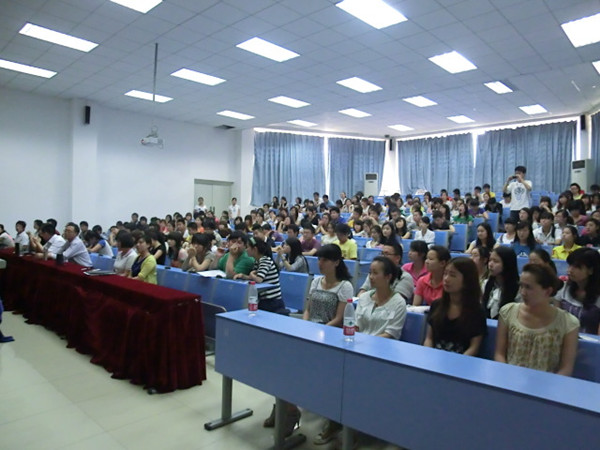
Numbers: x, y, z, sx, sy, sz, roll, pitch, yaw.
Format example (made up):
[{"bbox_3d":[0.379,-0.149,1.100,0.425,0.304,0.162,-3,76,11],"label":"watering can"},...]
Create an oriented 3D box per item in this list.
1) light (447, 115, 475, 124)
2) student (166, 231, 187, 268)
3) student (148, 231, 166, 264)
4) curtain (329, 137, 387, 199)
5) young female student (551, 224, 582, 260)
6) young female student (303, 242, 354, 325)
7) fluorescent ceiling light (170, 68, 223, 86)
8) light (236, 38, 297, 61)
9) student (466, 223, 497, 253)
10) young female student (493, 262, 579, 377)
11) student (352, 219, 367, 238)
[{"bbox_3d":[5.839,-3.810,15.050,0.600,0.070,1.200,2,2,43],"label":"light"},{"bbox_3d":[-1.817,0.687,6.096,0.430,1.189,0.700,2,2,43],"label":"student"},{"bbox_3d":[-2.054,0.642,5.865,0.460,1.140,0.680,2,2,43],"label":"student"},{"bbox_3d":[2.450,-2.209,17.849,2.630,2.930,0.180,0,2,-17],"label":"curtain"},{"bbox_3d":[3.213,0.598,5.016,0.450,1.179,0.680,2,2,43],"label":"young female student"},{"bbox_3d":[0.077,0.744,2.823,0.440,1.210,0.650,2,3,43],"label":"young female student"},{"bbox_3d":[-2.340,-3.472,9.773,0.600,0.070,1.200,2,2,43],"label":"fluorescent ceiling light"},{"bbox_3d":[-0.580,-3.413,8.142,0.600,0.070,1.200,2,2,43],"label":"light"},{"bbox_3d":[2.313,0.557,5.309,0.460,1.150,0.680,2,2,43],"label":"student"},{"bbox_3d":[1.040,0.790,1.922,0.450,1.190,0.650,2,3,43],"label":"young female student"},{"bbox_3d":[1.044,0.423,7.479,0.450,1.080,0.660,2,2,43],"label":"student"}]

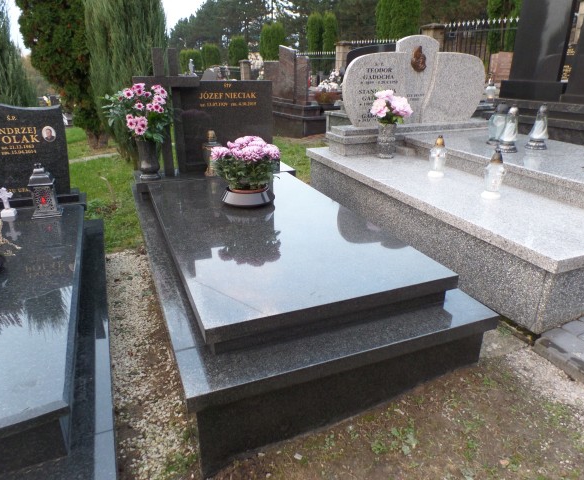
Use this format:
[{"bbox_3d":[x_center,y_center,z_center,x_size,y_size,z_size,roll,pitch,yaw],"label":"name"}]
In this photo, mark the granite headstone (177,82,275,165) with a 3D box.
[{"bbox_3d":[-0.436,-0.802,2.907,0.625,0.536,0.080,-8,25,-21],"label":"granite headstone"}]

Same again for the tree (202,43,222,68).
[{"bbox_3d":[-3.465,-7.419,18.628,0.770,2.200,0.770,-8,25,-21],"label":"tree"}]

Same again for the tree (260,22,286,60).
[{"bbox_3d":[-0.638,-6.188,14.648,0.820,2.300,0.820,-8,25,-21],"label":"tree"}]

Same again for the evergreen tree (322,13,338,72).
[{"bbox_3d":[1.702,-8.314,18.463,0.710,2.769,0.710,1,23,0],"label":"evergreen tree"}]

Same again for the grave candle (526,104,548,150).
[{"bbox_3d":[1.442,-0.663,2.462,0.118,0.245,0.118,-8,25,-21],"label":"grave candle"}]

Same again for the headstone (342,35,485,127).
[{"bbox_3d":[1.074,-1.392,3.710,1.474,0.726,0.110,-8,25,-21],"label":"headstone"}]

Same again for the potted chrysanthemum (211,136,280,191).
[{"bbox_3d":[-0.240,-0.393,2.253,0.385,0.275,0.363,1,23,0],"label":"potted chrysanthemum"}]

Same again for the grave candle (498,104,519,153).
[{"bbox_3d":[1.624,-0.823,3.147,0.145,0.336,0.145,-8,25,-21],"label":"grave candle"}]

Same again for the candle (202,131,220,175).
[{"bbox_3d":[-0.543,-0.574,2.816,0.125,0.290,0.125,-8,25,-21],"label":"candle"}]

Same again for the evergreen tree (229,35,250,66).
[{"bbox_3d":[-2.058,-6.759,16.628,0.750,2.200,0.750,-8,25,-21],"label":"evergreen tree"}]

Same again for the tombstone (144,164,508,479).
[{"bbox_3d":[-0.180,0.056,2.260,1.100,0.436,2.123,-8,25,-21],"label":"tombstone"}]

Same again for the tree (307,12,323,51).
[{"bbox_3d":[1.052,-8.664,19.241,0.740,2.885,0.740,-8,25,-21],"label":"tree"}]

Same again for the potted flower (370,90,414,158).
[{"bbox_3d":[0.607,-0.708,2.597,0.255,0.385,0.225,-8,25,-21],"label":"potted flower"}]

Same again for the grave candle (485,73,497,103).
[{"bbox_3d":[2.148,-1.646,4.567,0.115,0.272,0.115,-8,25,-21],"label":"grave candle"}]

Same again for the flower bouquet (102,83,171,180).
[{"bbox_3d":[-0.963,-0.663,2.625,0.420,0.580,0.380,-8,25,-21],"label":"flower bouquet"}]

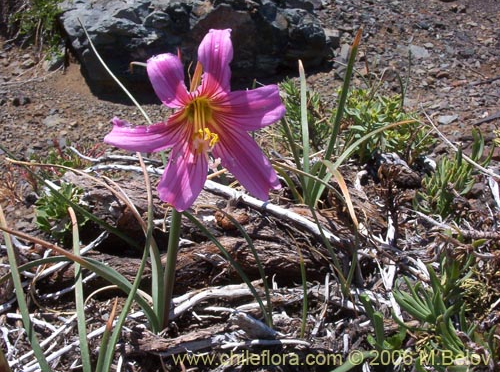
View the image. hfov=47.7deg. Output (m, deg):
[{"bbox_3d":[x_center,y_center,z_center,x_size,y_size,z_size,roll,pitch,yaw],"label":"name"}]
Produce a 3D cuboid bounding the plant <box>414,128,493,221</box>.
[{"bbox_3d":[0.223,-0.013,0.620,0.084,0.084,0.078,0,27,0],"label":"plant"}]

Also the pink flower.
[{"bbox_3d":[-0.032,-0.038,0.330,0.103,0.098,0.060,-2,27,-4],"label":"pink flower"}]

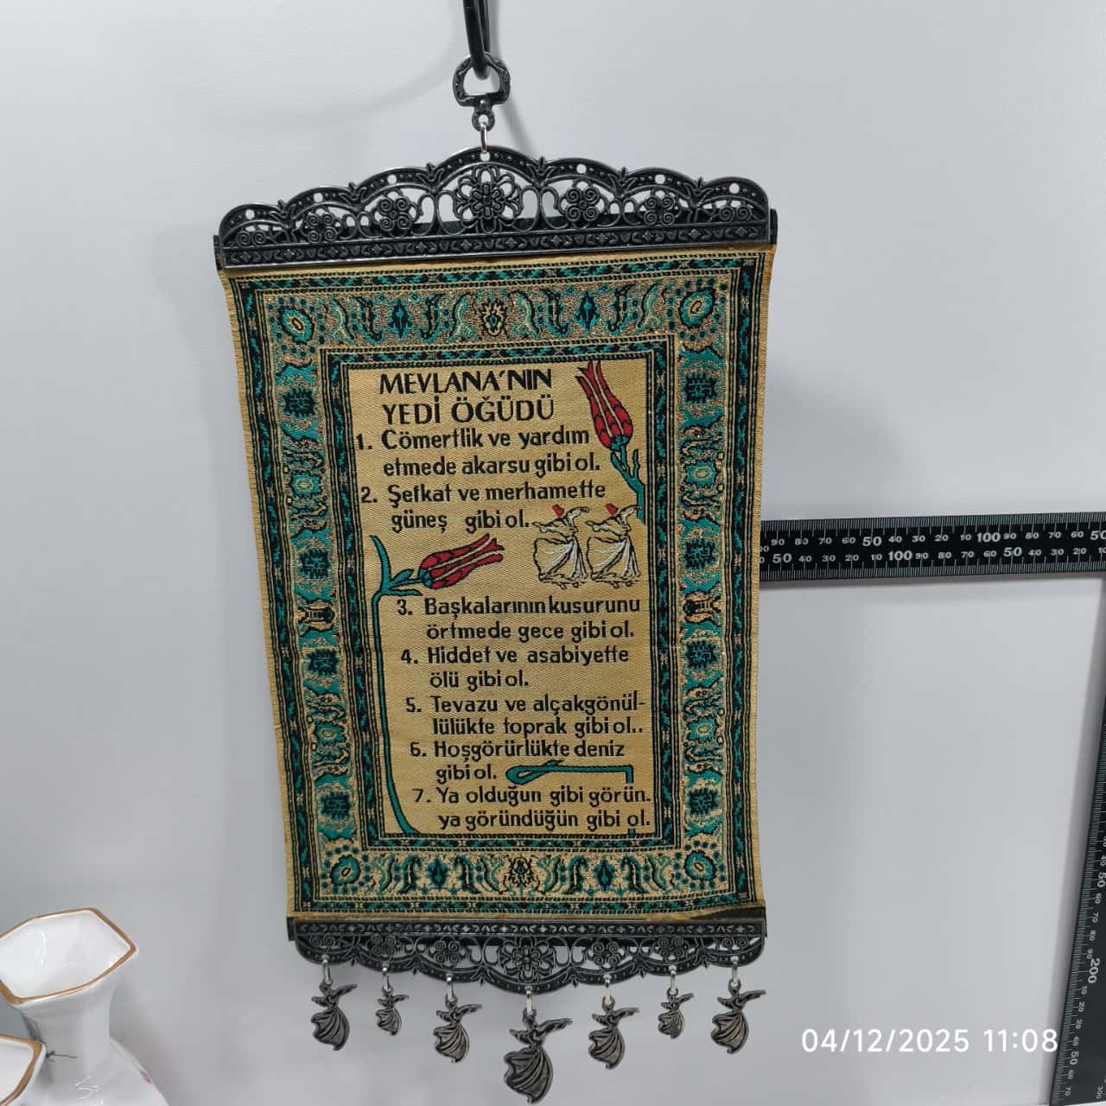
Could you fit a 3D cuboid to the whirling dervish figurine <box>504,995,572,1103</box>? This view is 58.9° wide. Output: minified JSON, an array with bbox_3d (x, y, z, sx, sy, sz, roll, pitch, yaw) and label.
[{"bbox_3d":[-0.006,0.200,0.390,0.028,0.045,0.004,-1,13,4],"label":"whirling dervish figurine"}]

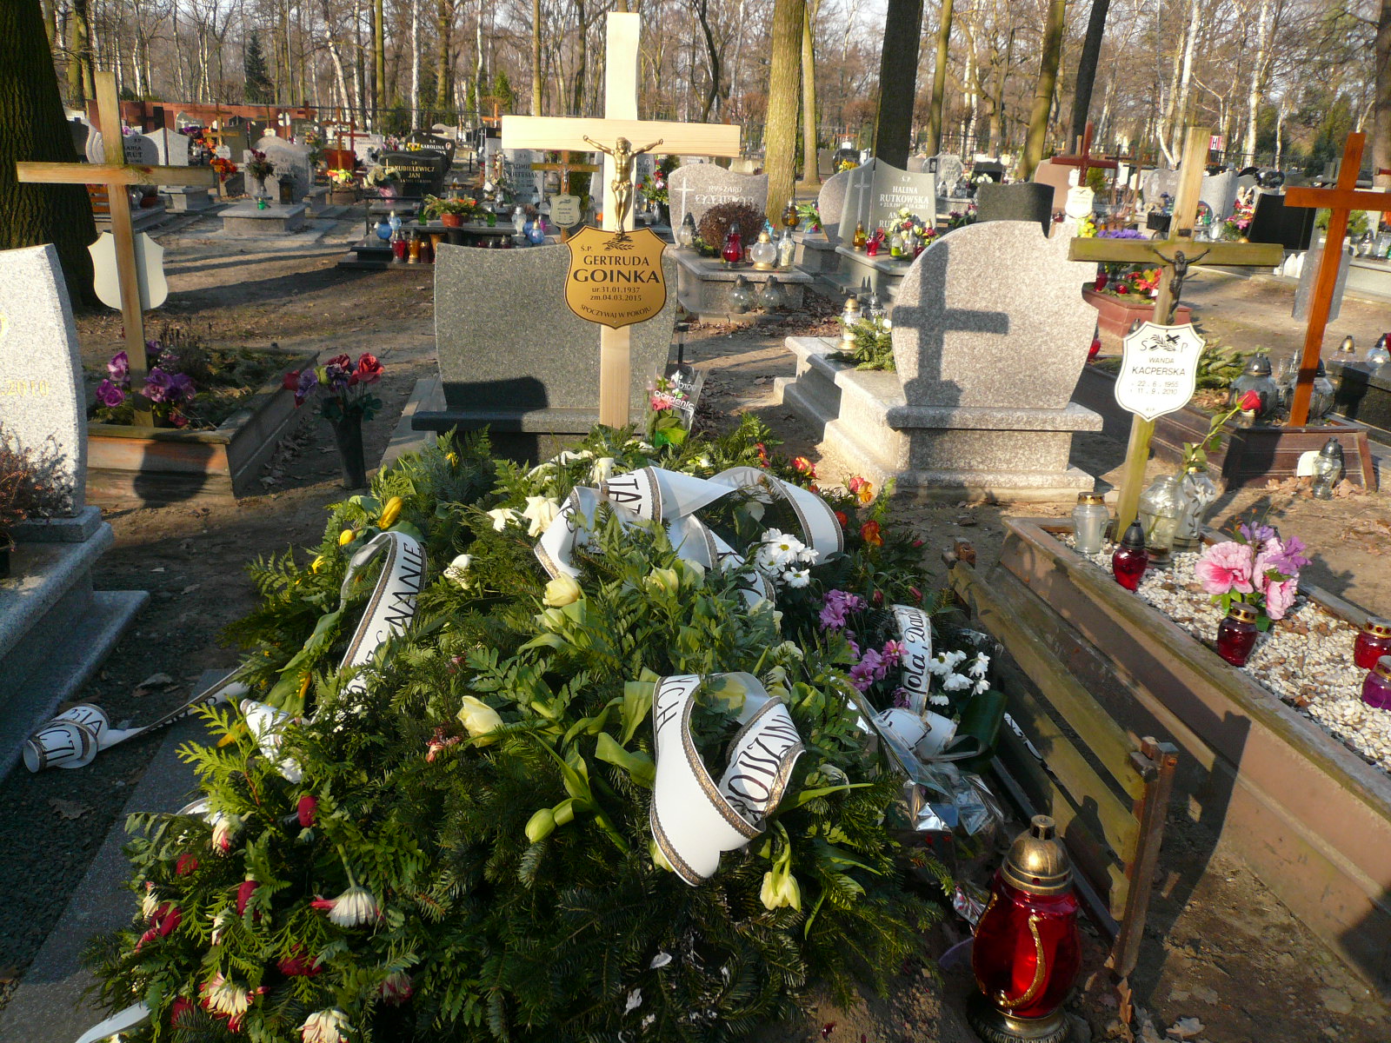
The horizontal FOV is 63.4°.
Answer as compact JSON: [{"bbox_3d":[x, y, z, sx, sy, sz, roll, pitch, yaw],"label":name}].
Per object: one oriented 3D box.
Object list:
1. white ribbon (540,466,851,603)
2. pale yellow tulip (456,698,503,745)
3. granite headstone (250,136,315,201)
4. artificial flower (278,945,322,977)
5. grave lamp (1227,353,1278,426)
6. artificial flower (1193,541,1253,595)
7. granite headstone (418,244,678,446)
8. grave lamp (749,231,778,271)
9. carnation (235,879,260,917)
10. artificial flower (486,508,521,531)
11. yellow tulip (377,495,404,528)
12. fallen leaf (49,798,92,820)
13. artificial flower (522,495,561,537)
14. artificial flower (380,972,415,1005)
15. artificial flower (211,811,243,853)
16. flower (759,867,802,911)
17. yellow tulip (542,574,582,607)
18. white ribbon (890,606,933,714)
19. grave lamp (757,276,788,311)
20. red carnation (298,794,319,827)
[{"bbox_3d":[-0.015,0.023,2.540,0.640,0.200,0.320,2,19,0],"label":"white ribbon"},{"bbox_3d":[-0.368,0.340,1.920,0.070,0.068,0.062,-2,19,-11],"label":"pale yellow tulip"},{"bbox_3d":[-6.280,-5.328,17.000,0.950,0.950,0.250,0,18,-9],"label":"granite headstone"},{"bbox_3d":[-0.586,0.652,1.670,0.058,0.042,0.050,0,18,-9],"label":"artificial flower"},{"bbox_3d":[2.809,-0.667,5.650,0.220,0.345,0.220,0,19,-8],"label":"grave lamp"},{"bbox_3d":[1.446,0.127,3.080,0.150,0.130,0.090,9,20,19],"label":"artificial flower"},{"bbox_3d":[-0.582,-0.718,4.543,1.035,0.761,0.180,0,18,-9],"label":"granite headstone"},{"bbox_3d":[0.596,-2.364,9.800,0.230,0.330,0.230,0,19,-8],"label":"grave lamp"},{"bbox_3d":[-0.707,0.596,1.780,0.042,0.050,0.045,0,18,-9],"label":"carnation"},{"bbox_3d":[-0.459,-0.005,2.690,0.078,0.047,0.060,-2,19,-10],"label":"artificial flower"},{"bbox_3d":[-0.721,-0.022,2.660,0.055,0.068,0.055,-4,20,-15],"label":"yellow tulip"},{"bbox_3d":[-1.323,0.610,2.380,0.078,0.020,0.068,0,18,-9],"label":"fallen leaf"},{"bbox_3d":[-0.387,-0.012,2.830,0.092,0.092,0.085,5,19,7],"label":"artificial flower"},{"bbox_3d":[-0.491,0.766,1.850,0.057,0.050,0.055,1,19,-3],"label":"artificial flower"},{"bbox_3d":[-0.834,0.553,2.000,0.052,0.060,0.050,-7,21,-24],"label":"artificial flower"},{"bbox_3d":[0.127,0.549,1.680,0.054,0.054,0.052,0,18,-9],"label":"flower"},{"bbox_3d":[-0.292,0.151,2.480,0.080,0.068,0.078,15,22,34],"label":"yellow tulip"},{"bbox_3d":[0.491,0.313,2.550,0.080,0.230,0.080,0,18,-9],"label":"white ribbon"},{"bbox_3d":[0.644,-1.933,9.600,0.195,0.285,0.195,0,18,-9],"label":"grave lamp"},{"bbox_3d":[-0.679,0.506,1.970,0.038,0.052,0.038,-5,20,-20],"label":"red carnation"}]

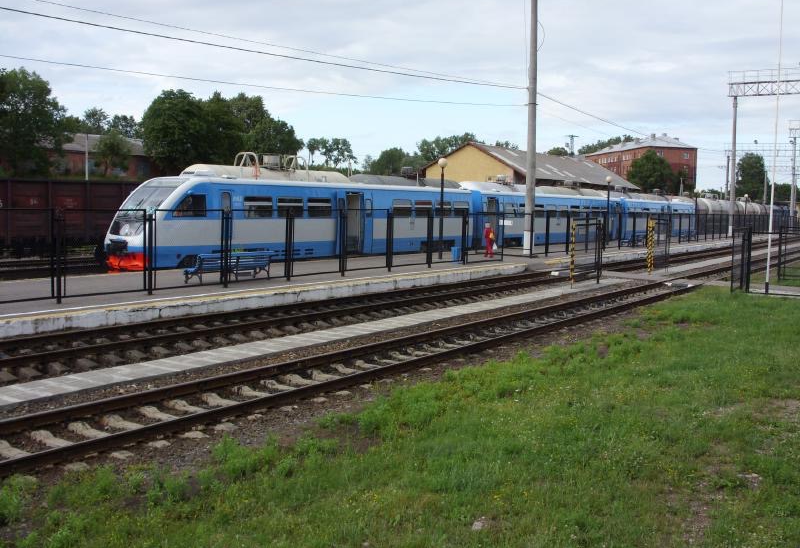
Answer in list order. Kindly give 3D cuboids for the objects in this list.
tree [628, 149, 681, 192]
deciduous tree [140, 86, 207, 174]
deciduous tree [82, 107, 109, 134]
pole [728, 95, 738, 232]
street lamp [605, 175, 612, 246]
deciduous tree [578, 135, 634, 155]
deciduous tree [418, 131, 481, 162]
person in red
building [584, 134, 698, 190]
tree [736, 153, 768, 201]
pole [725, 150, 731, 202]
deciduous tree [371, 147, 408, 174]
[{"bbox_3d":[48.352,-16.527,168.563,10.330,14.250,9.500,1,5,0],"label":"tree"},{"bbox_3d":[-19.125,-9.475,74.488,6.030,12.350,6.000,1,5,0],"label":"deciduous tree"},{"bbox_3d":[-36.546,-13.081,105.551,4.110,13.940,4.000,1,5,0],"label":"deciduous tree"},{"bbox_3d":[32.260,-10.405,85.000,0.450,13.500,0.450,4,5,33],"label":"pole"},{"bbox_3d":[13.723,-4.179,57.800,0.420,4.700,0.420,4,5,33],"label":"street lamp"},{"bbox_3d":[64.402,-30.673,276.031,17.540,26.110,13.000,1,5,0],"label":"deciduous tree"},{"bbox_3d":[7.477,-15.053,138.569,10.060,14.410,8.500,1,5,0],"label":"deciduous tree"},{"bbox_3d":[4.206,-1.587,41.600,0.550,1.690,0.420,2,5,9],"label":"person in red"},{"bbox_3d":[63.194,-25.231,235.372,12.200,20.030,53.000,1,5,-5],"label":"building"},{"bbox_3d":[72.100,-17.405,180.594,6.960,15.050,6.500,1,5,0],"label":"tree"},{"bbox_3d":[63.353,-16.305,170.556,0.500,14.090,0.500,4,5,33],"label":"pole"},{"bbox_3d":[-1.611,-11.451,115.416,4.710,10.530,4.700,1,5,0],"label":"deciduous tree"}]

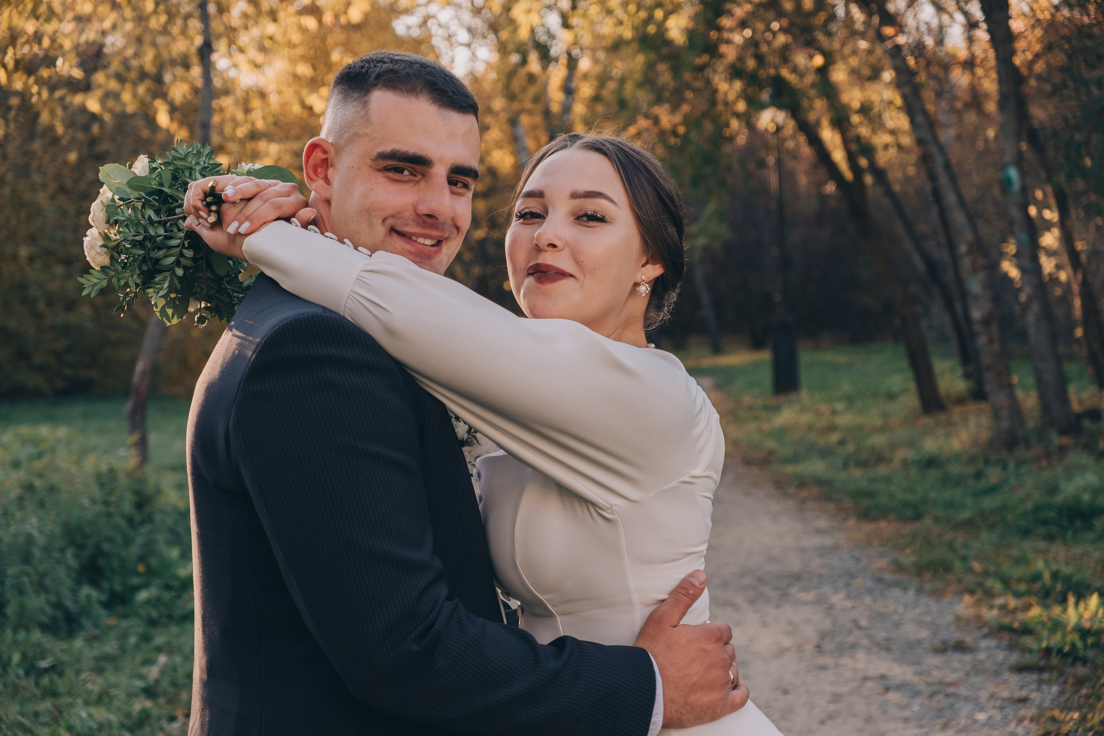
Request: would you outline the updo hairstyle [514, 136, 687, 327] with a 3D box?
[{"bbox_3d":[0.051,-0.136,2.050,0.170,0.200,0.210,0,-11,29],"label":"updo hairstyle"}]

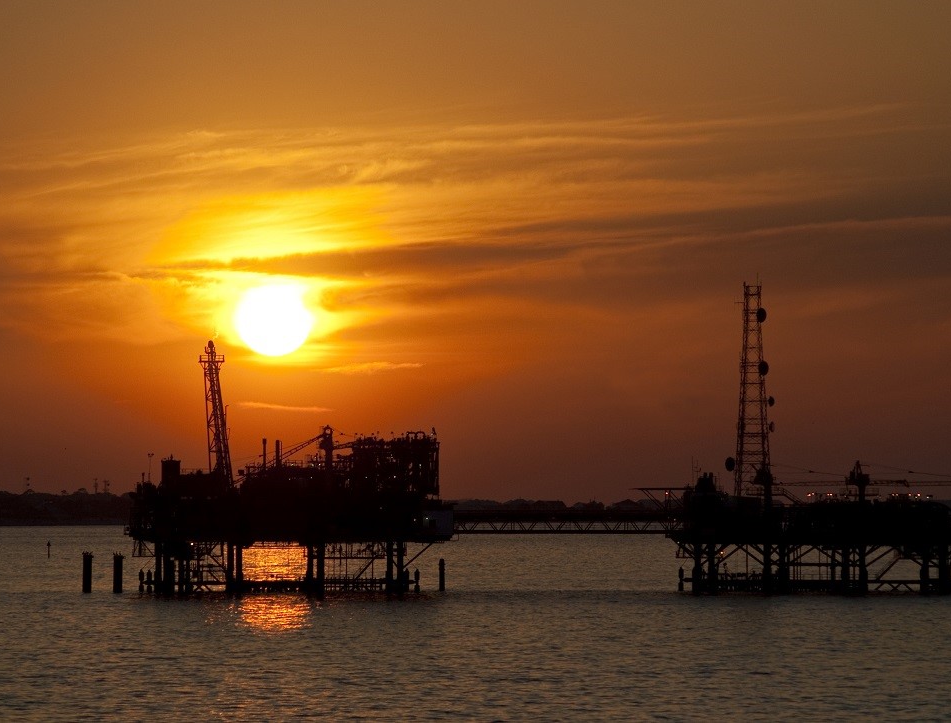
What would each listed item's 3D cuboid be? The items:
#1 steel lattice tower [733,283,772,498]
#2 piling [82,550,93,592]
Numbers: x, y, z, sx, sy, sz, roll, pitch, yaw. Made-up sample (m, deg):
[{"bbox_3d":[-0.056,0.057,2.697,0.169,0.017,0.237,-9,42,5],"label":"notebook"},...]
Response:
[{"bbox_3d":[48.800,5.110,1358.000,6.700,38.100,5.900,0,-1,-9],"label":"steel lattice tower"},{"bbox_3d":[-67.630,36.760,1342.000,1.650,6.900,1.650,0,-1,-9],"label":"piling"}]

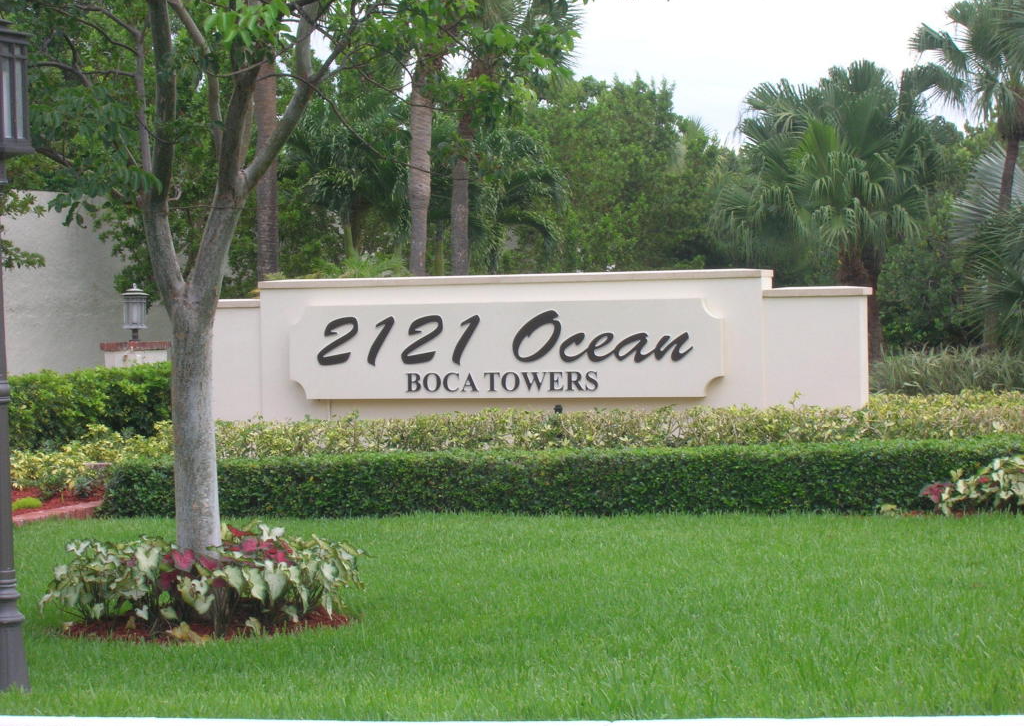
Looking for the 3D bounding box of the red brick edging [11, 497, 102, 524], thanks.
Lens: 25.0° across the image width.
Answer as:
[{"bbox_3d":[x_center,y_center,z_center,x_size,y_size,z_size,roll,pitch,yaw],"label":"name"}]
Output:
[{"bbox_3d":[-3.750,1.300,19.039,0.320,0.150,2.100,-1,0,9],"label":"red brick edging"}]

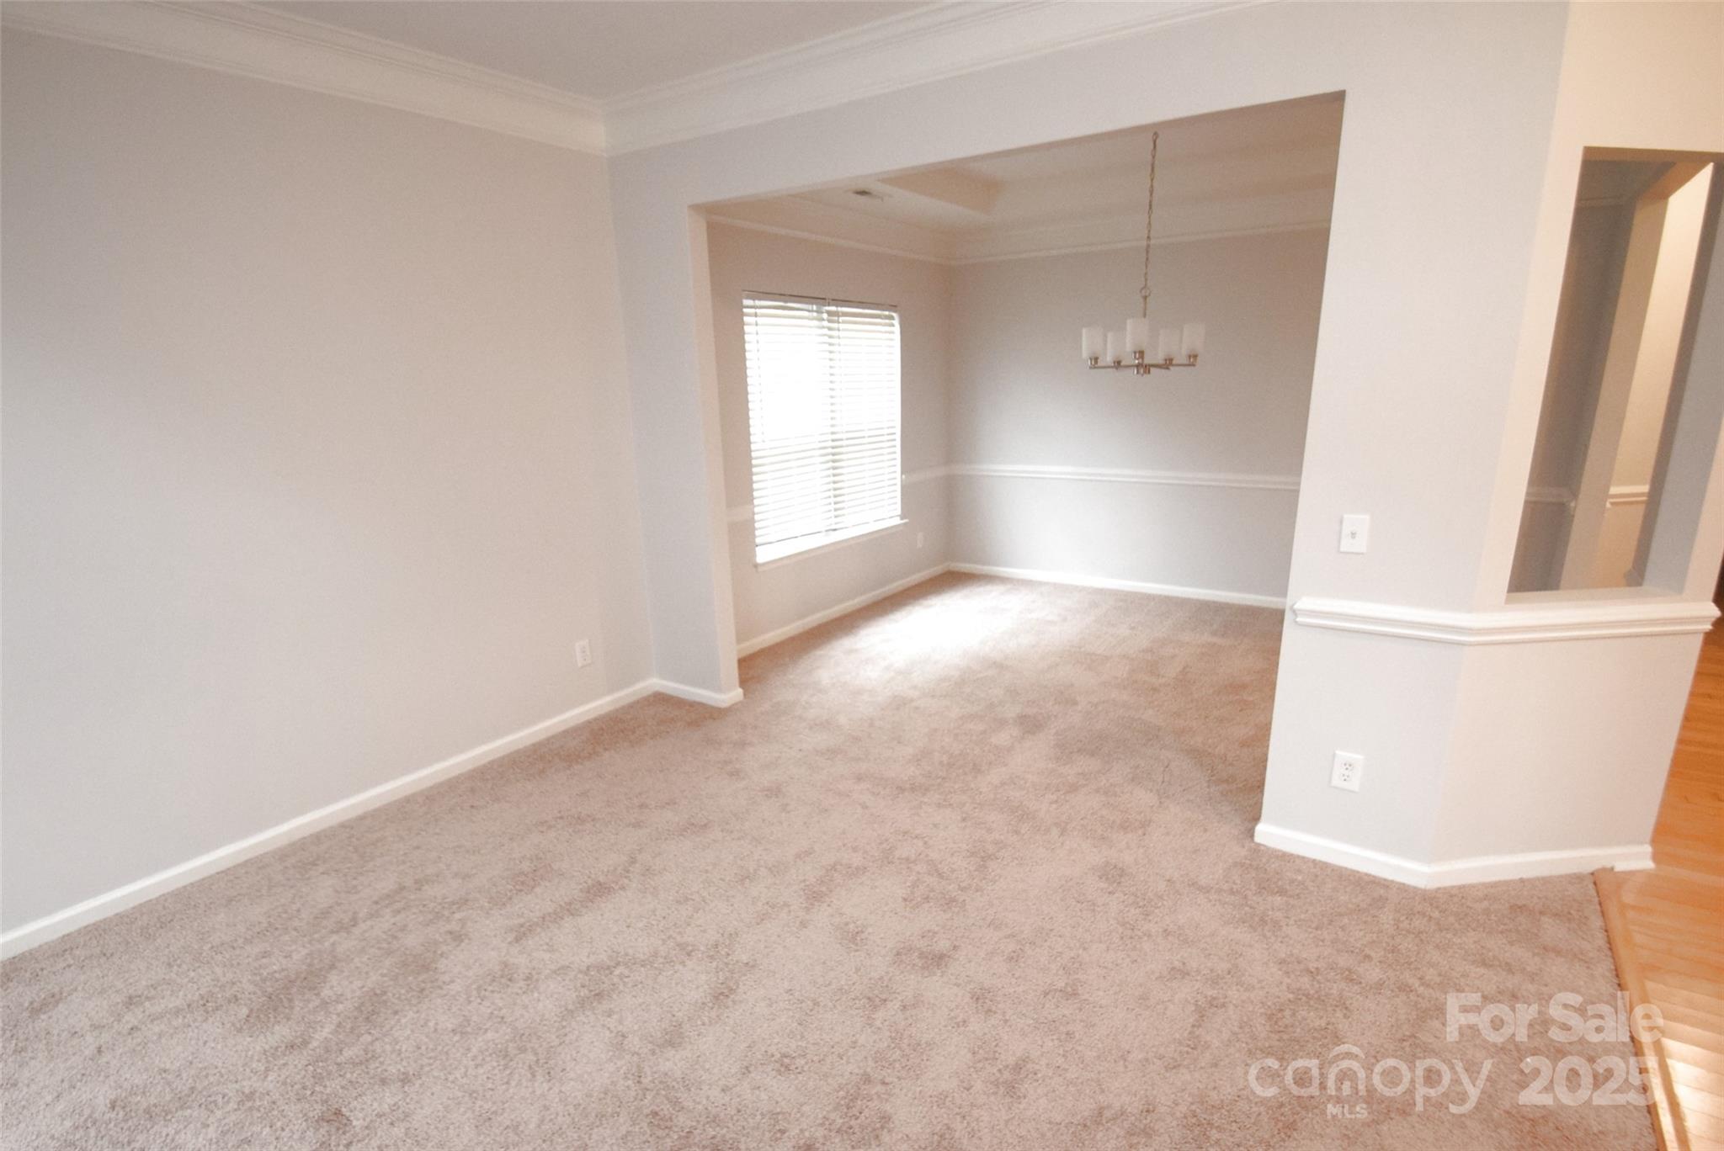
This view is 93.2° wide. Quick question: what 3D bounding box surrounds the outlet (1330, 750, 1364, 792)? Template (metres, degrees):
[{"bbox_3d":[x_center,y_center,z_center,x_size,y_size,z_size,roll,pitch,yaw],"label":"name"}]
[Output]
[{"bbox_3d":[1.507,0.611,2.527,0.077,0.123,0.010,7,17,32],"label":"outlet"}]

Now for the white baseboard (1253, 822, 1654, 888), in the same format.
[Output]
[{"bbox_3d":[1.872,0.889,2.535,1.163,0.076,0.209,1,14,10],"label":"white baseboard"}]

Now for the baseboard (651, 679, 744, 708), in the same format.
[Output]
[{"bbox_3d":[-0.828,0.569,4.115,0.448,0.076,0.140,7,17,32],"label":"baseboard"}]

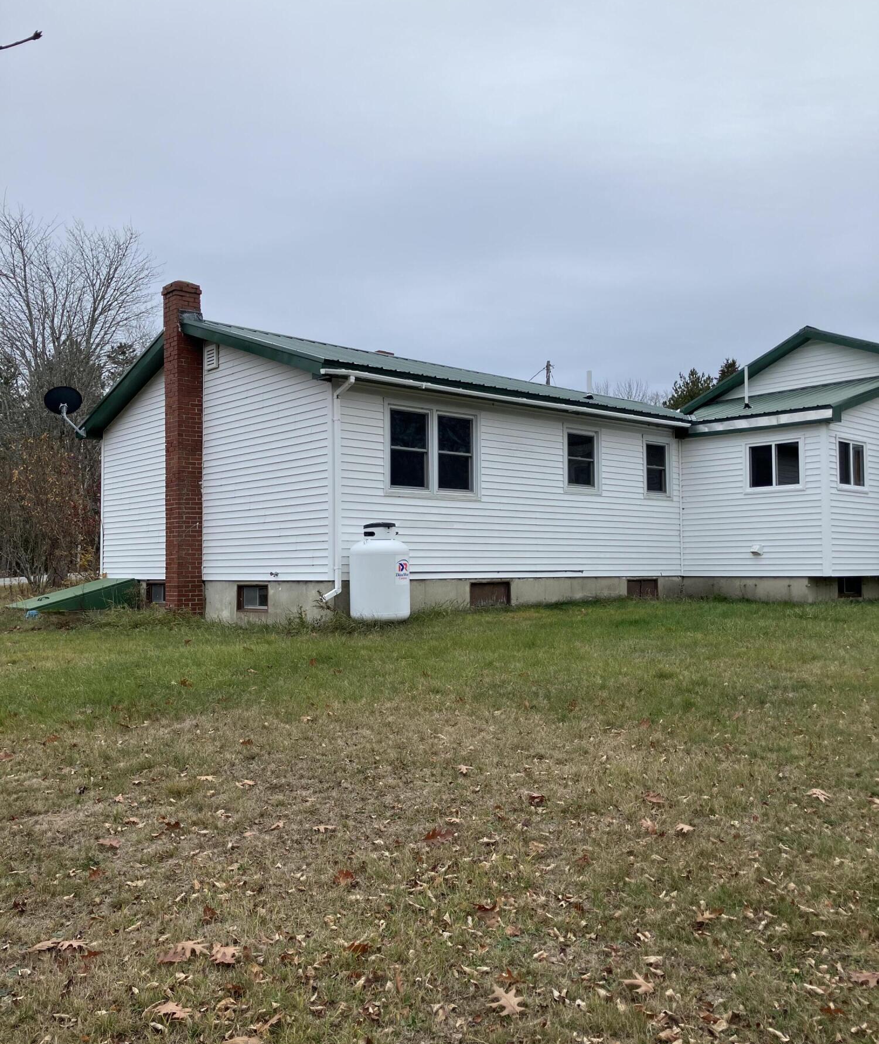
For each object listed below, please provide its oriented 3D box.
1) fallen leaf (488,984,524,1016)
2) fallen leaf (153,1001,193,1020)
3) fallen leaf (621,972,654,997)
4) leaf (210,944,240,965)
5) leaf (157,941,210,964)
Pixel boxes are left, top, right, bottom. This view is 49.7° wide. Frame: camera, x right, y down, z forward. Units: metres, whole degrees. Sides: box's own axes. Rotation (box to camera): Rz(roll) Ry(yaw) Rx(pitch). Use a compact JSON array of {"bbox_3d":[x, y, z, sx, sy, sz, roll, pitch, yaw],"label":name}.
[{"bbox_3d":[0.200,1.441,2.855,0.105,0.035,0.155,-1,2,-25],"label":"fallen leaf"},{"bbox_3d":[-0.792,1.448,2.810,0.125,0.040,0.085,-1,2,-10],"label":"fallen leaf"},{"bbox_3d":[0.616,1.436,2.938,0.100,0.040,0.120,-1,2,-20],"label":"fallen leaf"},{"bbox_3d":[-0.713,1.439,3.149,0.105,0.040,0.100,0,1,0],"label":"leaf"},{"bbox_3d":[-0.857,1.439,3.170,0.175,0.045,0.095,-1,2,-22],"label":"leaf"}]

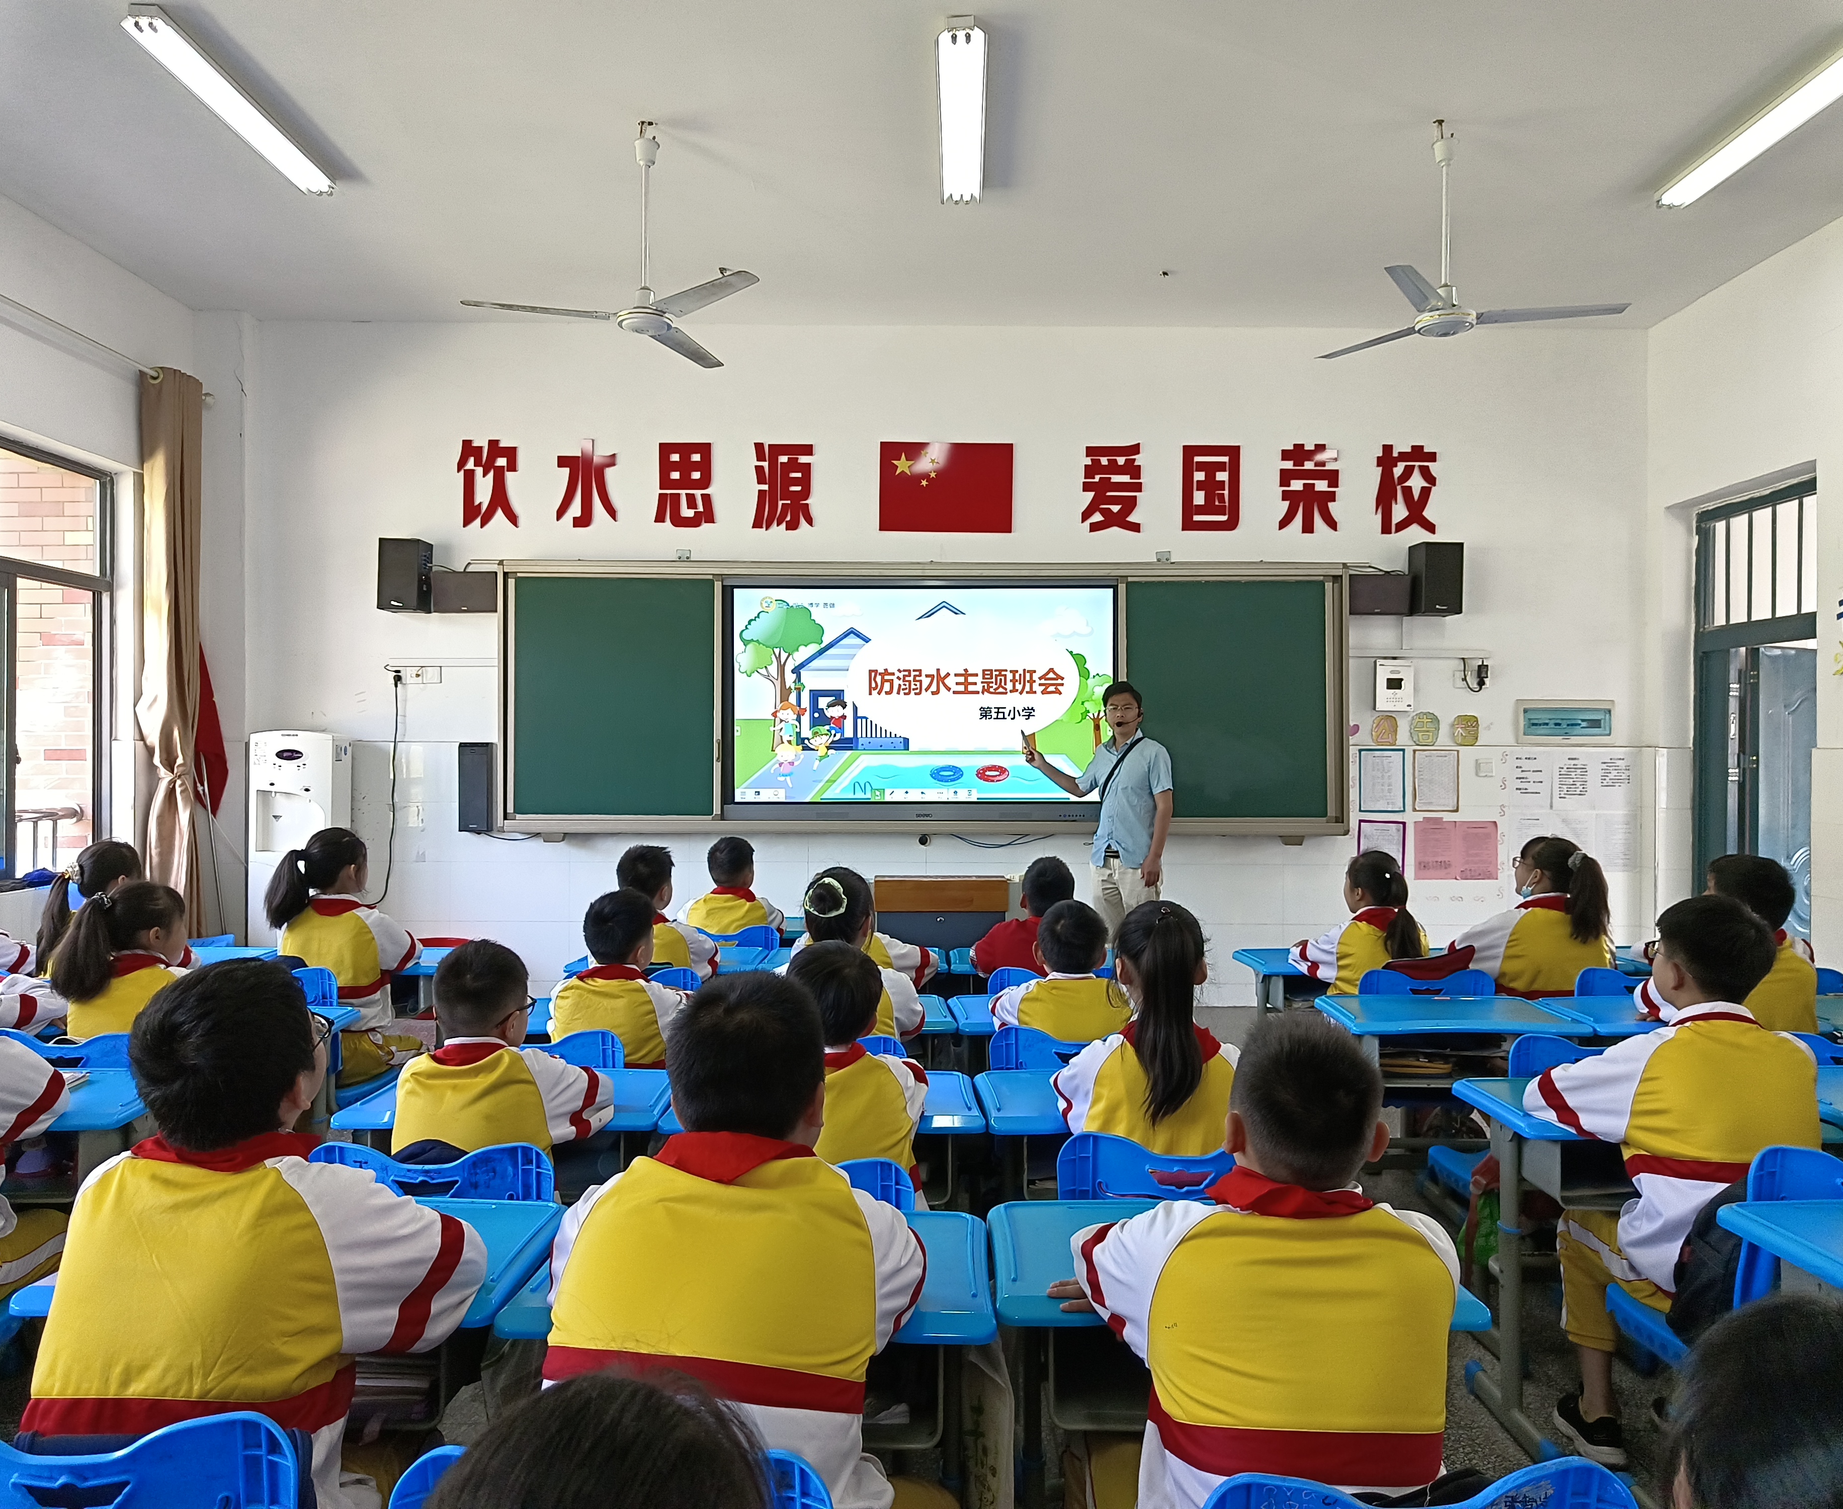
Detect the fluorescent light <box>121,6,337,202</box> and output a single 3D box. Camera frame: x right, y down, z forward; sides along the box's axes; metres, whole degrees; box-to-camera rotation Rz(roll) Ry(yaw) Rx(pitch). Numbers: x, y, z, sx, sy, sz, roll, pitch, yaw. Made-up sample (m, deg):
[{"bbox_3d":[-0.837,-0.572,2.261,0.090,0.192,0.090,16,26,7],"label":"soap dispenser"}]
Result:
[{"bbox_3d":[-2.295,-2.160,4.530,0.155,0.080,1.210,0,0,0],"label":"fluorescent light"}]

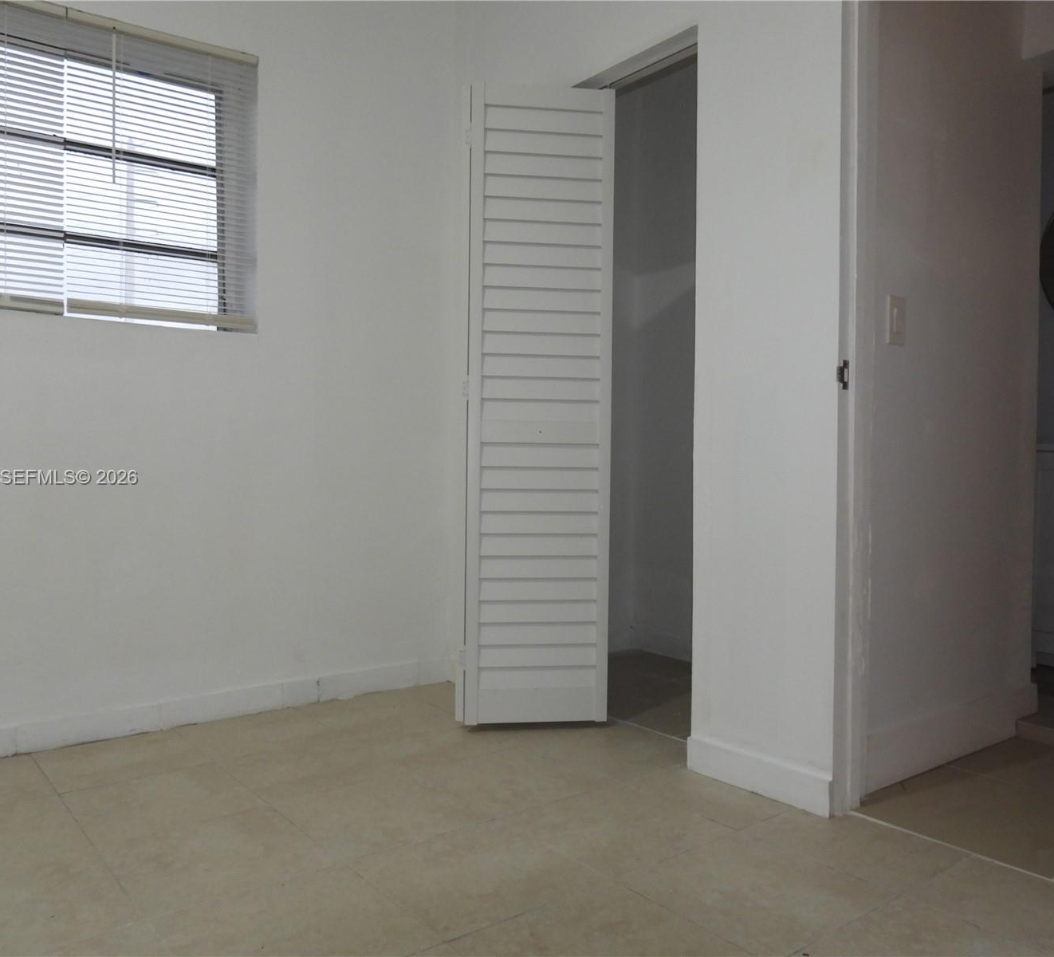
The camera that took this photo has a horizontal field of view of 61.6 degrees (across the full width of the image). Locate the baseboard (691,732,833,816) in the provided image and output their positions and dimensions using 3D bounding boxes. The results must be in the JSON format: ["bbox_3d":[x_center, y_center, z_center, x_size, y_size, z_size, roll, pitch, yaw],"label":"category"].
[{"bbox_3d":[0.585,0.757,2.267,0.016,0.090,0.432,0,1,-38],"label":"baseboard"}]

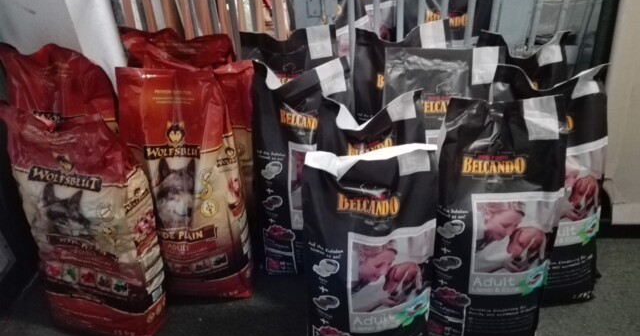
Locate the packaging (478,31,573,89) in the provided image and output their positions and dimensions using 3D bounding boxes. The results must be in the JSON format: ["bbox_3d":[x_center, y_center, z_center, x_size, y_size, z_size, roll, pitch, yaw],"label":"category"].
[{"bbox_3d":[0.739,-0.093,1.789,0.362,0.831,0.161,-2,28,3],"label":"packaging"}]

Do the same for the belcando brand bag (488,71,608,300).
[{"bbox_3d":[0.727,0.076,1.527,0.362,0.831,0.161,-4,25,-1],"label":"belcando brand bag"}]

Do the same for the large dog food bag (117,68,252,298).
[{"bbox_3d":[-0.448,0.070,1.610,0.352,0.861,0.166,1,29,7],"label":"large dog food bag"}]

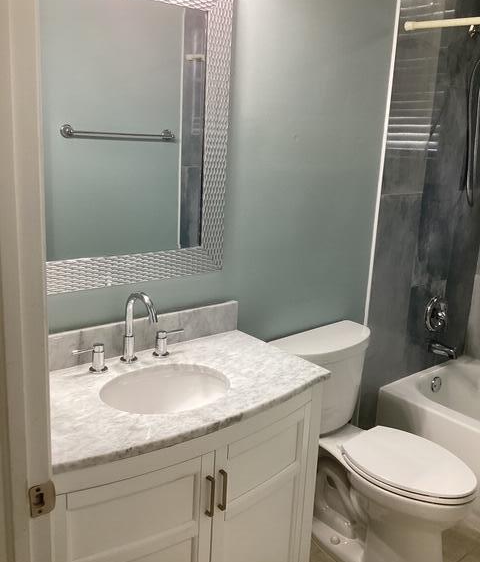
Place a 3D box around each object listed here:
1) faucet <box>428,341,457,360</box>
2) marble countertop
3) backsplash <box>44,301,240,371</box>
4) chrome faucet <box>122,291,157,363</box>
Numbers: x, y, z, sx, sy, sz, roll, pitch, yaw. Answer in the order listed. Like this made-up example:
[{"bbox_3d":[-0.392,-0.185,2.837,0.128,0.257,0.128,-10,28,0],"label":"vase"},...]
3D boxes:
[{"bbox_3d":[1.021,0.362,2.863,0.056,0.052,0.136,-9,18,-38],"label":"faucet"},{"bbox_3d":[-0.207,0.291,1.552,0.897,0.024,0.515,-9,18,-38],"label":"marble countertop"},{"bbox_3d":[-0.362,0.174,1.724,0.897,0.105,0.021,-9,18,-38],"label":"backsplash"},{"bbox_3d":[-0.281,0.141,1.617,0.051,0.228,0.185,-9,18,-38],"label":"chrome faucet"}]

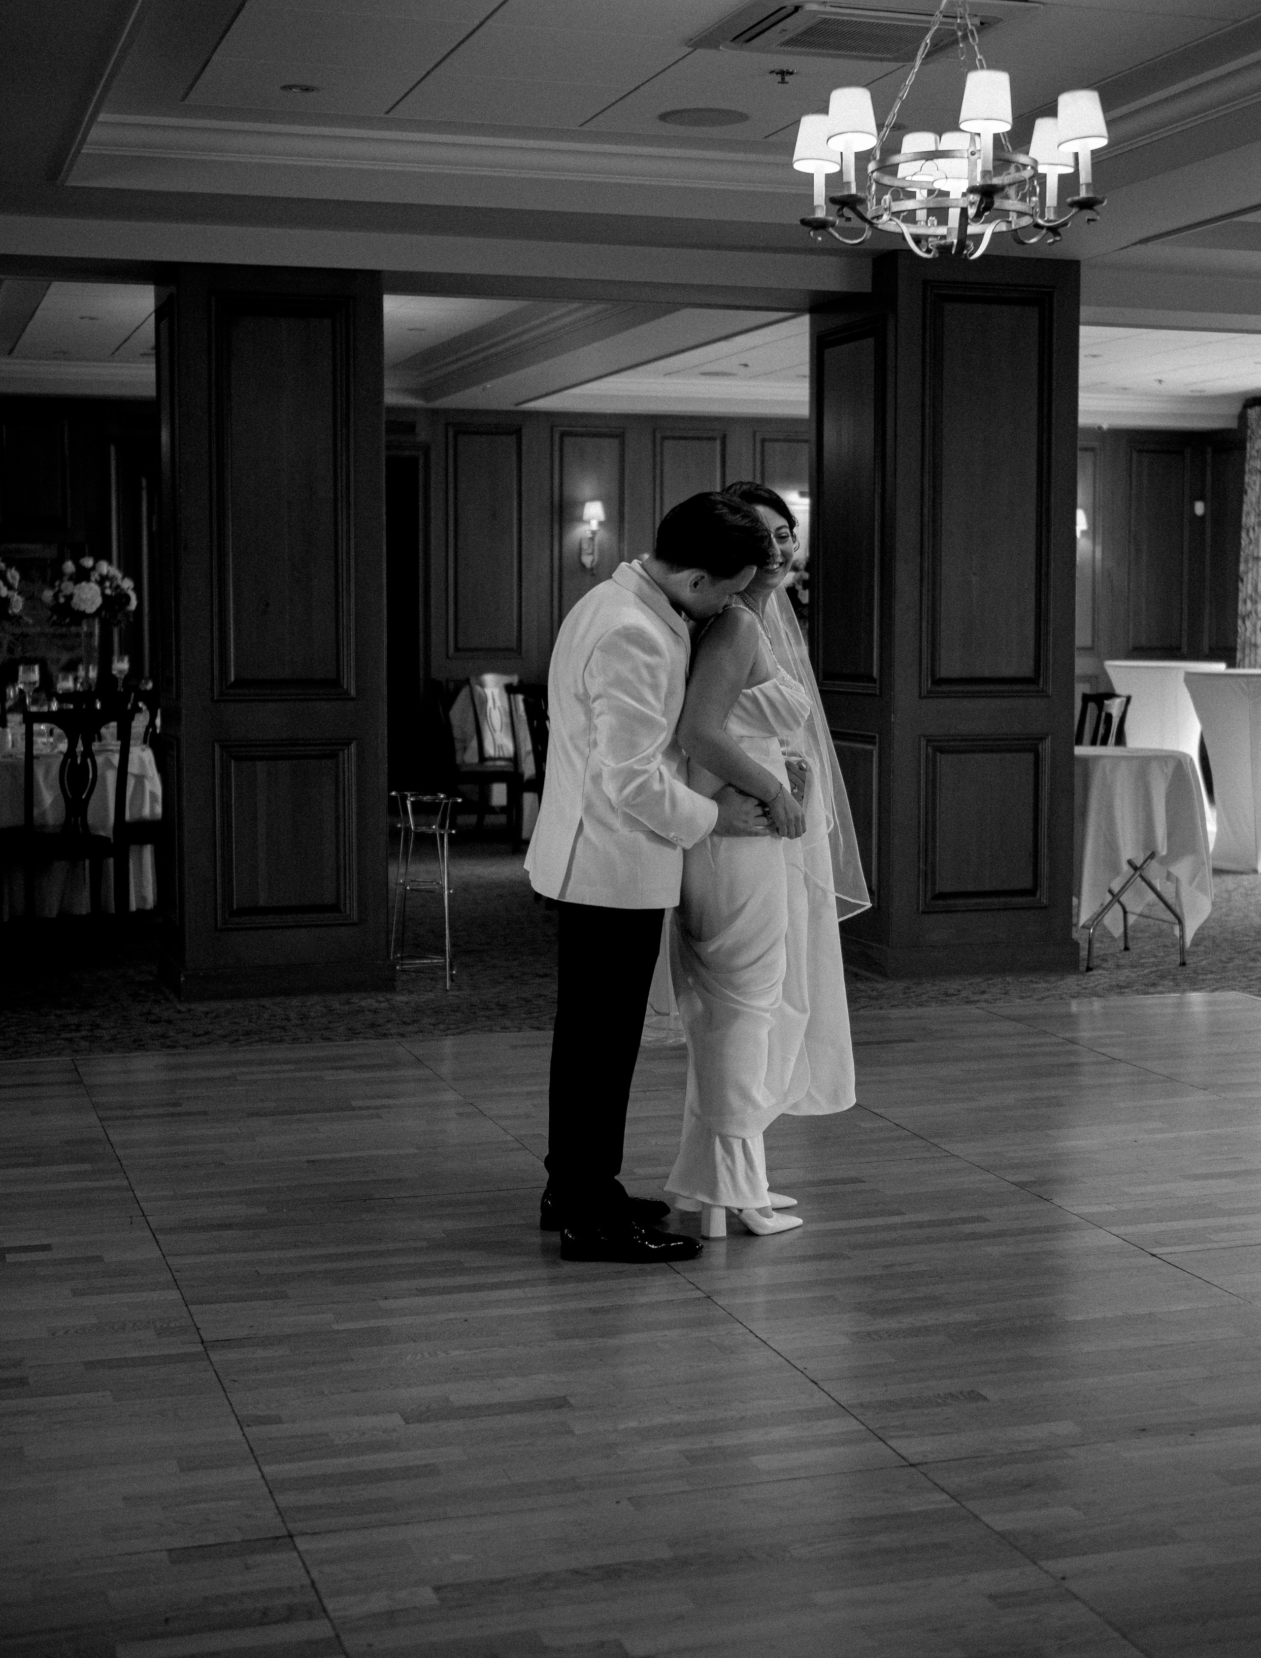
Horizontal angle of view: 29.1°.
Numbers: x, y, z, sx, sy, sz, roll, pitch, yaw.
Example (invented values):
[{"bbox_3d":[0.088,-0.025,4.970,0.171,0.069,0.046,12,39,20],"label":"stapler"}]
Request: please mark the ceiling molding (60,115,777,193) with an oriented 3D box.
[{"bbox_3d":[-0.314,-2.173,7.886,2.954,0.112,0.140,-2,6,-17],"label":"ceiling molding"}]

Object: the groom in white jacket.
[{"bbox_3d":[0.050,0.088,5.330,0.574,1.641,0.500,-2,6,-23],"label":"groom in white jacket"}]

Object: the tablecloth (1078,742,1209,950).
[{"bbox_3d":[1.949,0.065,9.598,0.714,0.756,0.644,-2,6,-17],"label":"tablecloth"}]

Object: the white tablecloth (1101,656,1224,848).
[{"bbox_3d":[3.105,-0.434,14.205,0.740,1.050,0.740,1,5,12],"label":"white tablecloth"}]

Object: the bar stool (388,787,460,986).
[{"bbox_3d":[-0.747,0.229,8.894,0.260,0.700,0.260,0,5,-5],"label":"bar stool"}]

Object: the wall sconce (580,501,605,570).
[{"bbox_3d":[-0.256,-1.938,16.055,0.170,0.455,0.220,-2,6,-17],"label":"wall sconce"}]

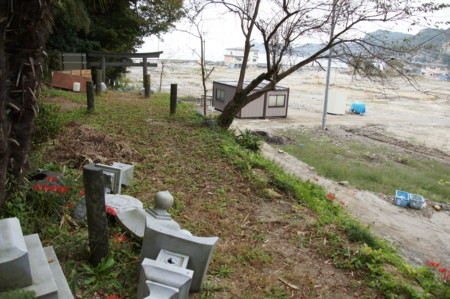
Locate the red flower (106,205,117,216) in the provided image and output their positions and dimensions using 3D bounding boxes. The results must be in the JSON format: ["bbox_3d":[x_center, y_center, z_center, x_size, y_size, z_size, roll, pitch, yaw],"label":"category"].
[{"bbox_3d":[-0.982,0.525,2.900,0.110,0.080,0.110,-3,17,-19],"label":"red flower"}]

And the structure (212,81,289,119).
[{"bbox_3d":[2.242,-4.843,32.142,4.690,2.620,6.200,-5,18,-25],"label":"structure"}]

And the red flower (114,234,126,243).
[{"bbox_3d":[-0.853,0.726,2.750,0.100,0.055,0.100,-3,17,-18],"label":"red flower"}]

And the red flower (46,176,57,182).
[{"bbox_3d":[-1.776,0.307,3.450,0.100,0.055,0.100,-6,18,-28],"label":"red flower"}]

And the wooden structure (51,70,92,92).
[{"bbox_3d":[-5.419,-2.390,11.900,1.400,0.700,0.650,-5,18,-23],"label":"wooden structure"}]

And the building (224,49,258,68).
[{"bbox_3d":[6.167,-34.014,126.000,11.500,7.400,8.500,3,16,2],"label":"building"}]

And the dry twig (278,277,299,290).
[{"bbox_3d":[0.458,0.966,2.429,0.175,0.020,0.035,17,21,40],"label":"dry twig"}]

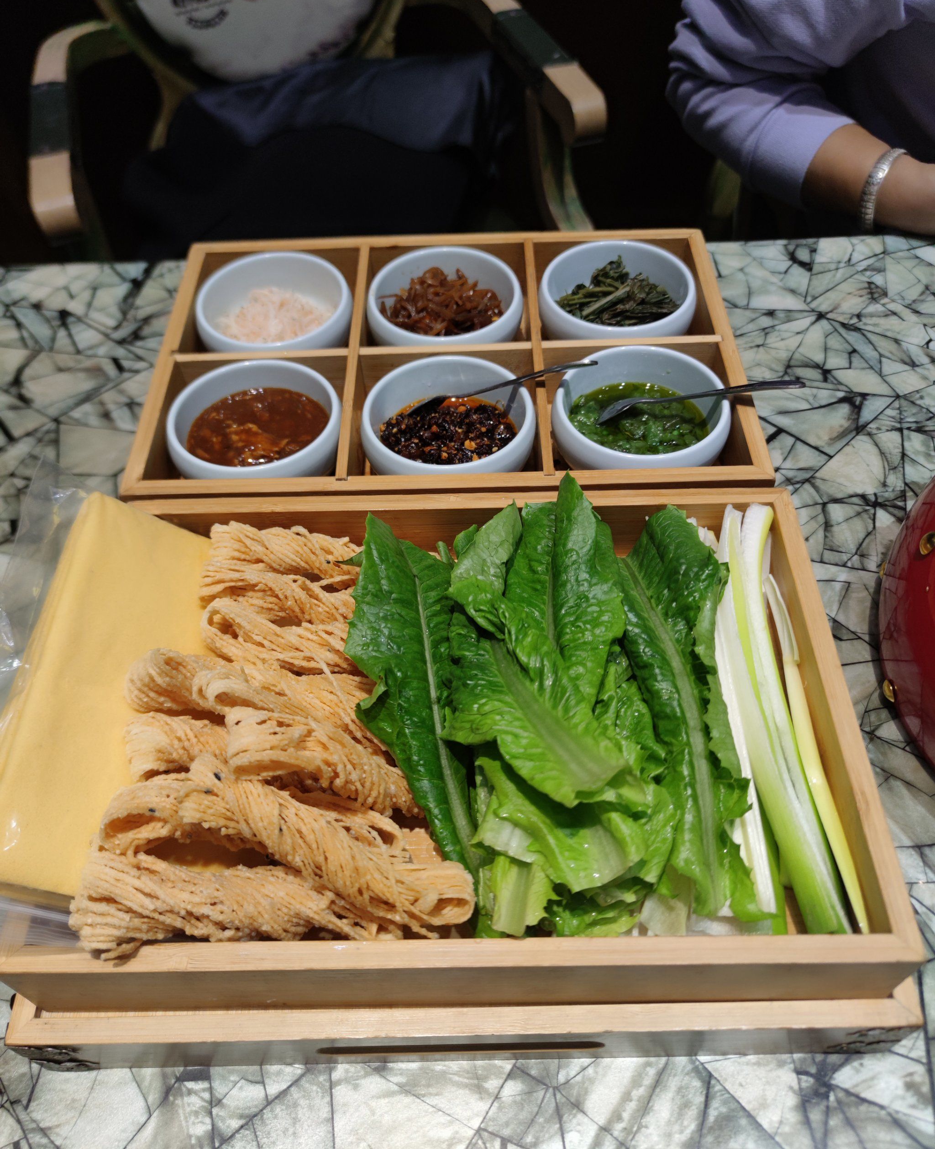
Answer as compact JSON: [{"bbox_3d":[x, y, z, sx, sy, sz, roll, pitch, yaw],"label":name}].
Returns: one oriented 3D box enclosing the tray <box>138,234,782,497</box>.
[{"bbox_3d":[-0.011,-0.114,0.493,0.315,0.043,0.206,-1,55,1],"label":"tray"}]

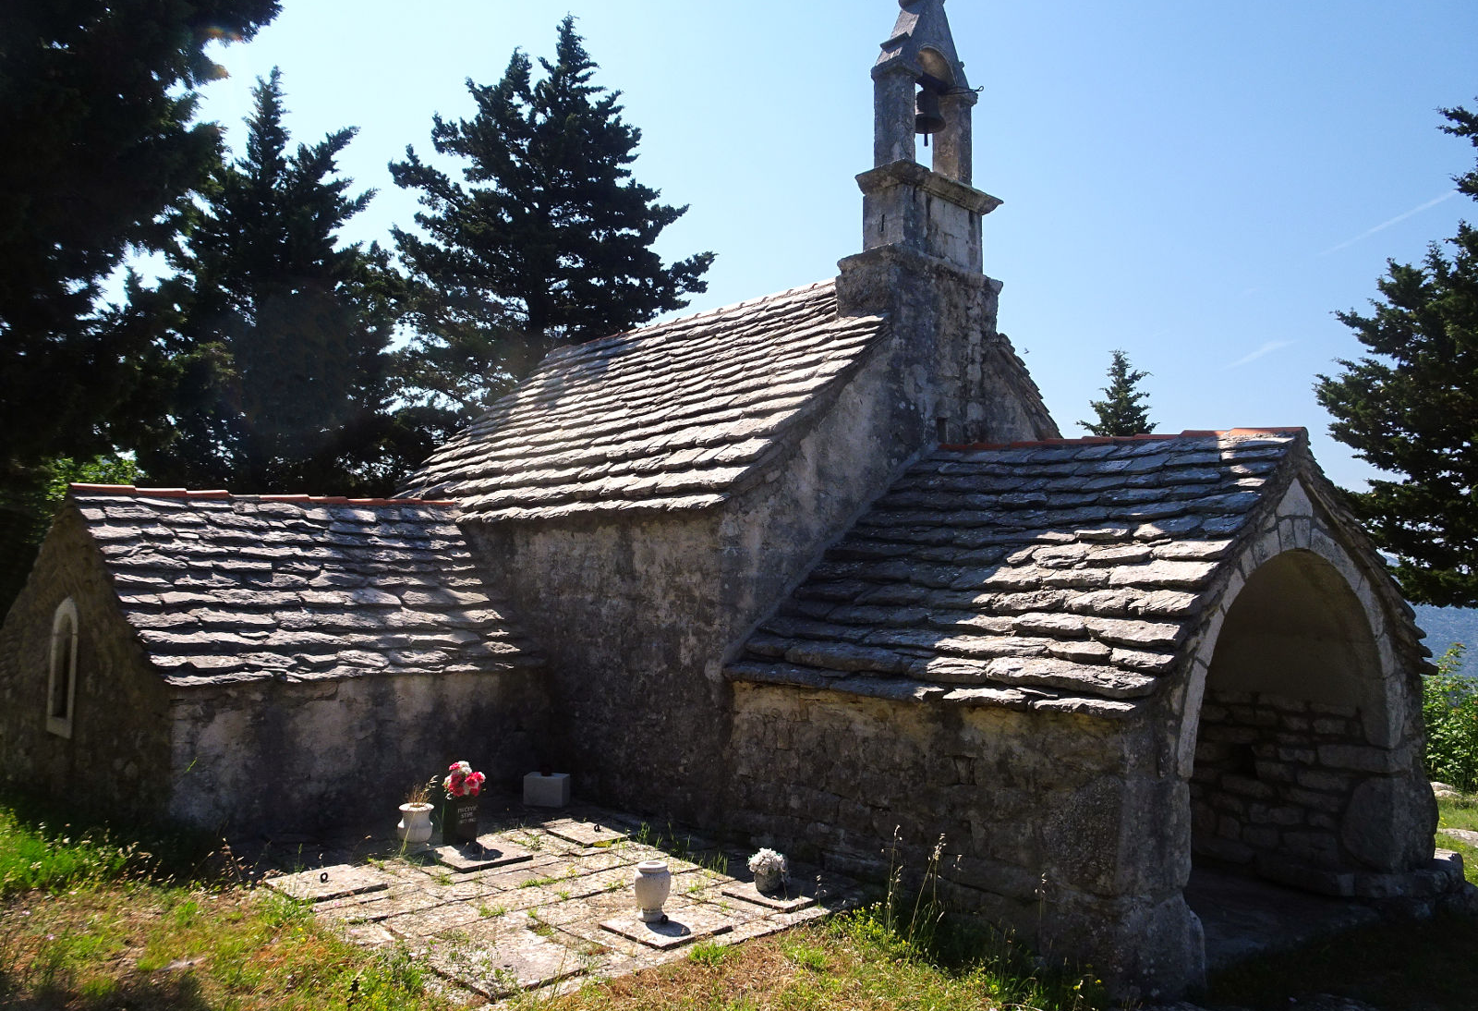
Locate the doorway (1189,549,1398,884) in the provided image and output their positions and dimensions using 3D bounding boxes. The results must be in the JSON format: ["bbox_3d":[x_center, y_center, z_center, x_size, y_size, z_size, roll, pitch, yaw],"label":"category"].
[{"bbox_3d":[3.052,1.270,5.871,2.100,2.030,0.400,2,-4,-33],"label":"doorway"}]

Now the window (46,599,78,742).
[{"bbox_3d":[-4.789,1.162,7.373,0.460,0.990,0.160,-2,-4,39],"label":"window"}]

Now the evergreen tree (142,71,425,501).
[{"bbox_3d":[-7.013,-2.039,15.255,4.400,9.050,4.400,0,-3,0],"label":"evergreen tree"}]

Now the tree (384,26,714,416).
[{"bbox_3d":[-3.006,-2.637,16.218,5.200,10.410,5.200,0,-3,0],"label":"tree"}]

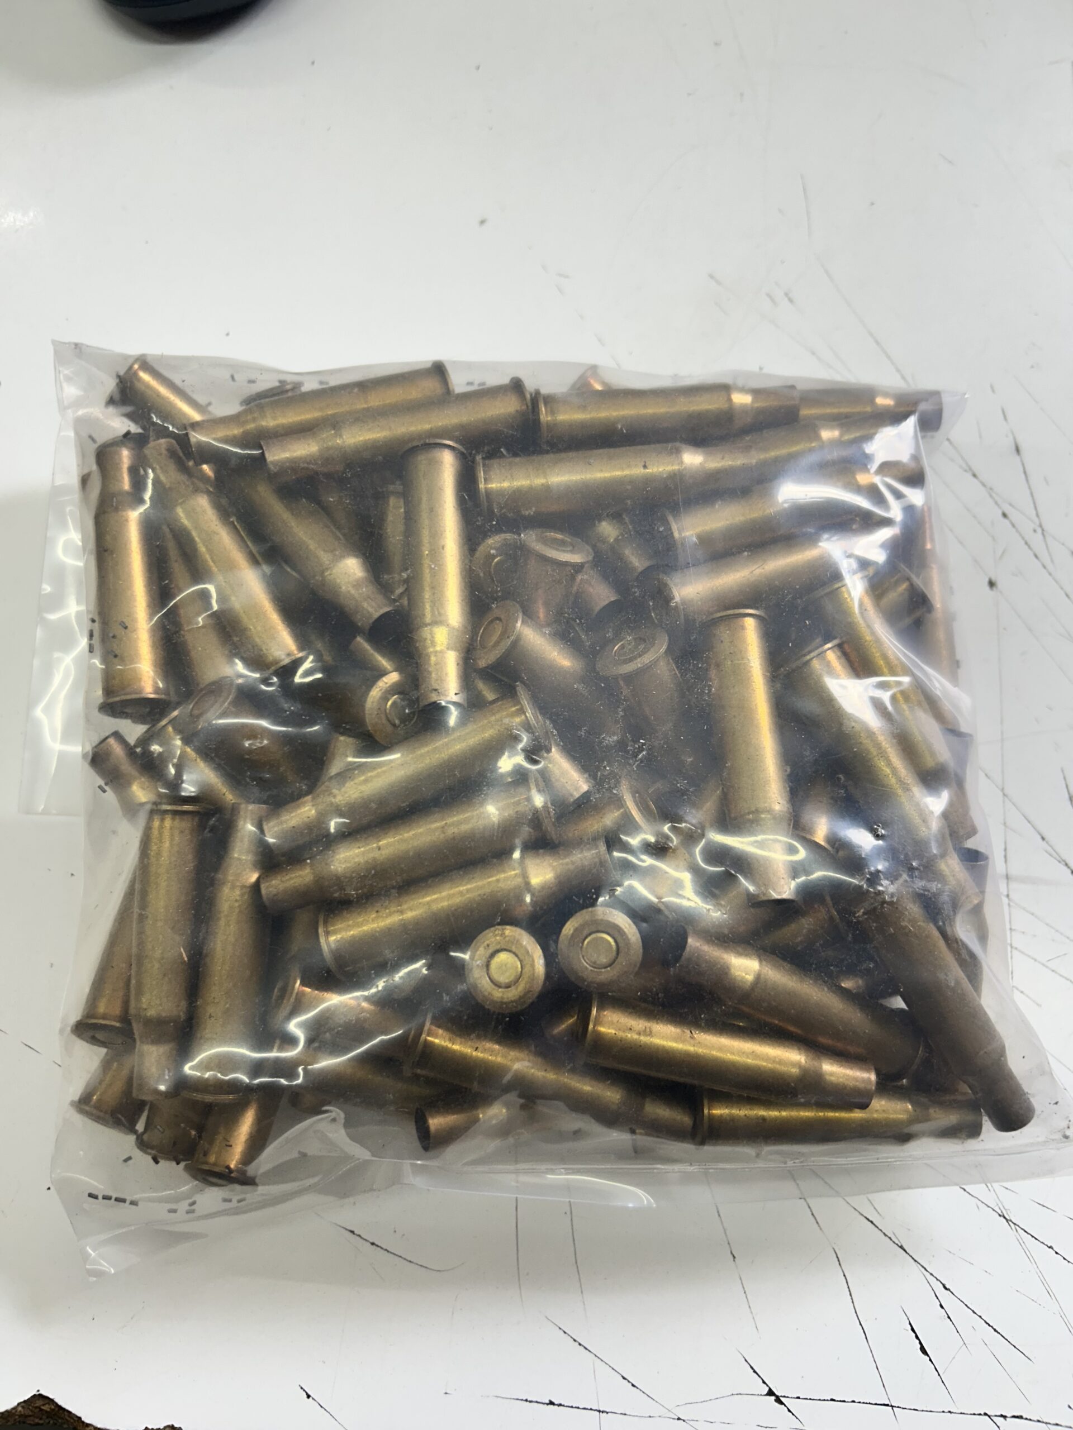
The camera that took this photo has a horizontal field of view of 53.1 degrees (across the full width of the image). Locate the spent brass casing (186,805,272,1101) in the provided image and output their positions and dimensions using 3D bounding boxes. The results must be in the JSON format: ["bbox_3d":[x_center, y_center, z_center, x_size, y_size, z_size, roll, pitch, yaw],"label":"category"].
[{"bbox_3d":[-0.056,0.044,0.202,0.014,0.014,0.054,3,80,1],"label":"spent brass casing"}]

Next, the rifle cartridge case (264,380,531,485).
[{"bbox_3d":[-0.027,-0.056,0.216,0.054,0.014,0.014,-14,72,-12],"label":"rifle cartridge case"}]

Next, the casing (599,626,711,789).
[{"bbox_3d":[0.029,0.009,0.213,0.014,0.014,0.054,-29,116,-5],"label":"casing"}]

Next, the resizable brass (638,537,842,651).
[{"bbox_3d":[0.049,-0.027,0.207,0.054,0.014,0.014,-16,80,-14],"label":"resizable brass"}]

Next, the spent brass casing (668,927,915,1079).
[{"bbox_3d":[0.048,0.054,0.205,0.054,0.014,0.014,26,72,-16],"label":"spent brass casing"}]

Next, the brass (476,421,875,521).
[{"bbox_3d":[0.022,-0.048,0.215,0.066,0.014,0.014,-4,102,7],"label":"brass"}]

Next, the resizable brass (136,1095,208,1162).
[{"bbox_3d":[-0.066,0.061,0.218,0.014,0.014,0.054,17,94,-12],"label":"resizable brass"}]

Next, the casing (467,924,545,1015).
[{"bbox_3d":[-0.001,0.049,0.210,0.014,0.054,0.014,-2,79,10],"label":"casing"}]

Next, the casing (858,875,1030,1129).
[{"bbox_3d":[0.080,0.056,0.208,0.014,0.014,0.054,-32,96,-10],"label":"casing"}]

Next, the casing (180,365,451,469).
[{"bbox_3d":[-0.044,-0.062,0.224,0.054,0.014,0.014,-16,80,-16],"label":"casing"}]

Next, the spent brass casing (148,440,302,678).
[{"bbox_3d":[-0.068,-0.034,0.234,0.014,0.014,0.054,-31,96,-10],"label":"spent brass casing"}]

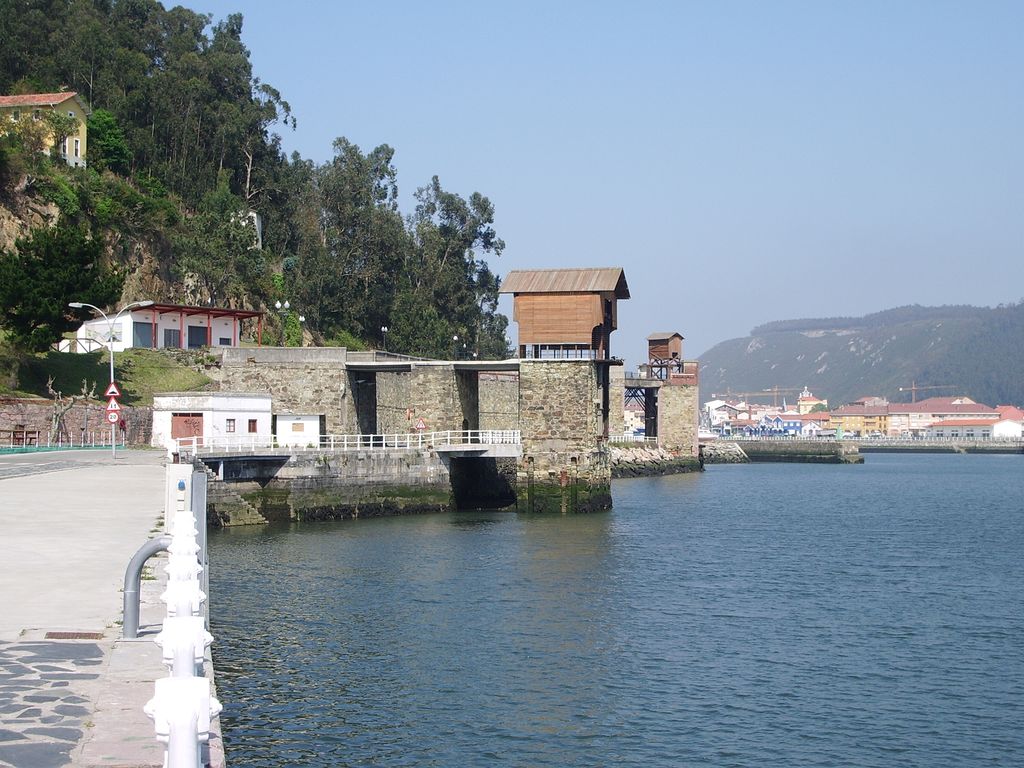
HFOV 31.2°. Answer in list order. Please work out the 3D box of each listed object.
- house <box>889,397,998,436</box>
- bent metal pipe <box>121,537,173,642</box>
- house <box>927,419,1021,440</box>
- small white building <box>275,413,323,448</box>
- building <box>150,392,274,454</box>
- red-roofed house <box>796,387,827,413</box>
[{"bbox_3d":[139.767,11.058,597.907,35.000,13.650,16.000,0,-1,6],"label":"house"},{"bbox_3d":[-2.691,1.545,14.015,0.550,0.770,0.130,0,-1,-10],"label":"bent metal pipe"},{"bbox_3d":[142.612,14.146,570.825,28.500,6.490,12.000,0,-1,6],"label":"house"},{"bbox_3d":[-16.763,3.645,144.604,3.600,2.610,3.300,0,-1,0],"label":"small white building"},{"bbox_3d":[-23.102,2.821,141.571,5.800,4.030,7.310,-1,-2,28],"label":"building"},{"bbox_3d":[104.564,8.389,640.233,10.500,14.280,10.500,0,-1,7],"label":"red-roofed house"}]

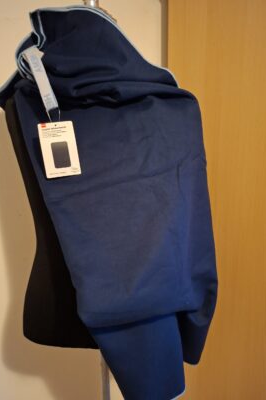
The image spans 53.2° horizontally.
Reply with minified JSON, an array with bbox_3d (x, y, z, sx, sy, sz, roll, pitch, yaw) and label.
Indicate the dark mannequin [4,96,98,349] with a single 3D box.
[{"bbox_3d":[-0.079,-0.027,0.609,0.400,0.690,0.235,-2,10,-3],"label":"dark mannequin"}]

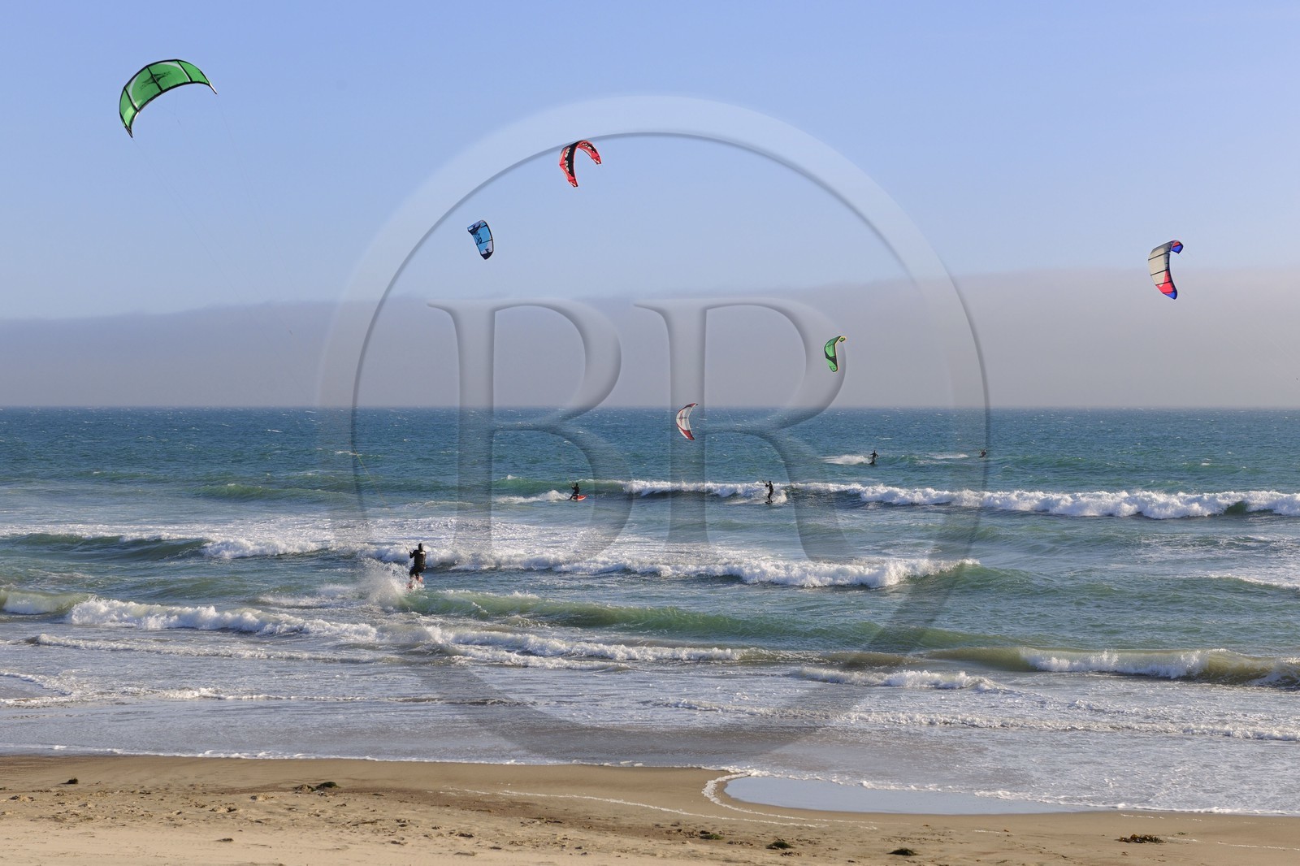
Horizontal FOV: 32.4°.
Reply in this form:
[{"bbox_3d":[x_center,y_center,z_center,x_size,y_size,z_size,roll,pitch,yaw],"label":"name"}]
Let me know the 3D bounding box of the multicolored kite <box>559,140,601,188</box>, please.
[{"bbox_3d":[-4.750,-18.370,151.000,1.350,2.400,4.200,-13,23,31],"label":"multicolored kite"}]

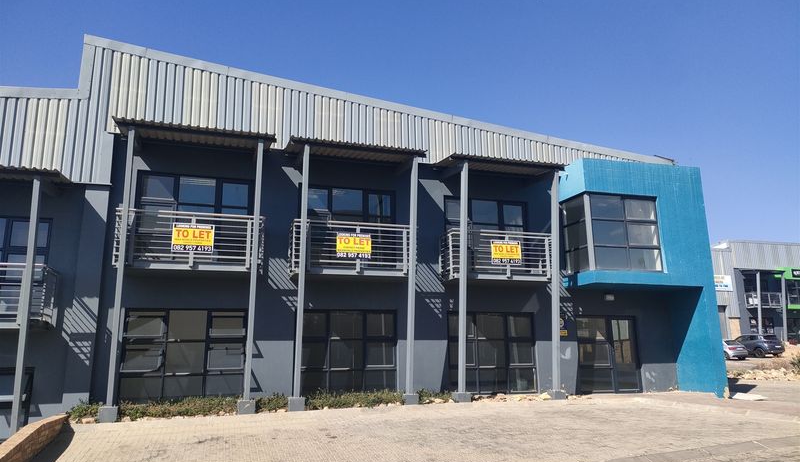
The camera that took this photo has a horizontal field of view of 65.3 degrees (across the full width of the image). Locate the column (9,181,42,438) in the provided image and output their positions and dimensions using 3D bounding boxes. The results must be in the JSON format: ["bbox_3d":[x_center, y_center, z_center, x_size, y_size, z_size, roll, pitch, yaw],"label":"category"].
[{"bbox_3d":[-6.686,1.498,11.113,0.280,4.956,0.280,3,-9,-19],"label":"column"}]

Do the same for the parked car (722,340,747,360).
[{"bbox_3d":[21.695,8.215,43.226,1.800,1.430,4.400,3,-13,-15],"label":"parked car"}]

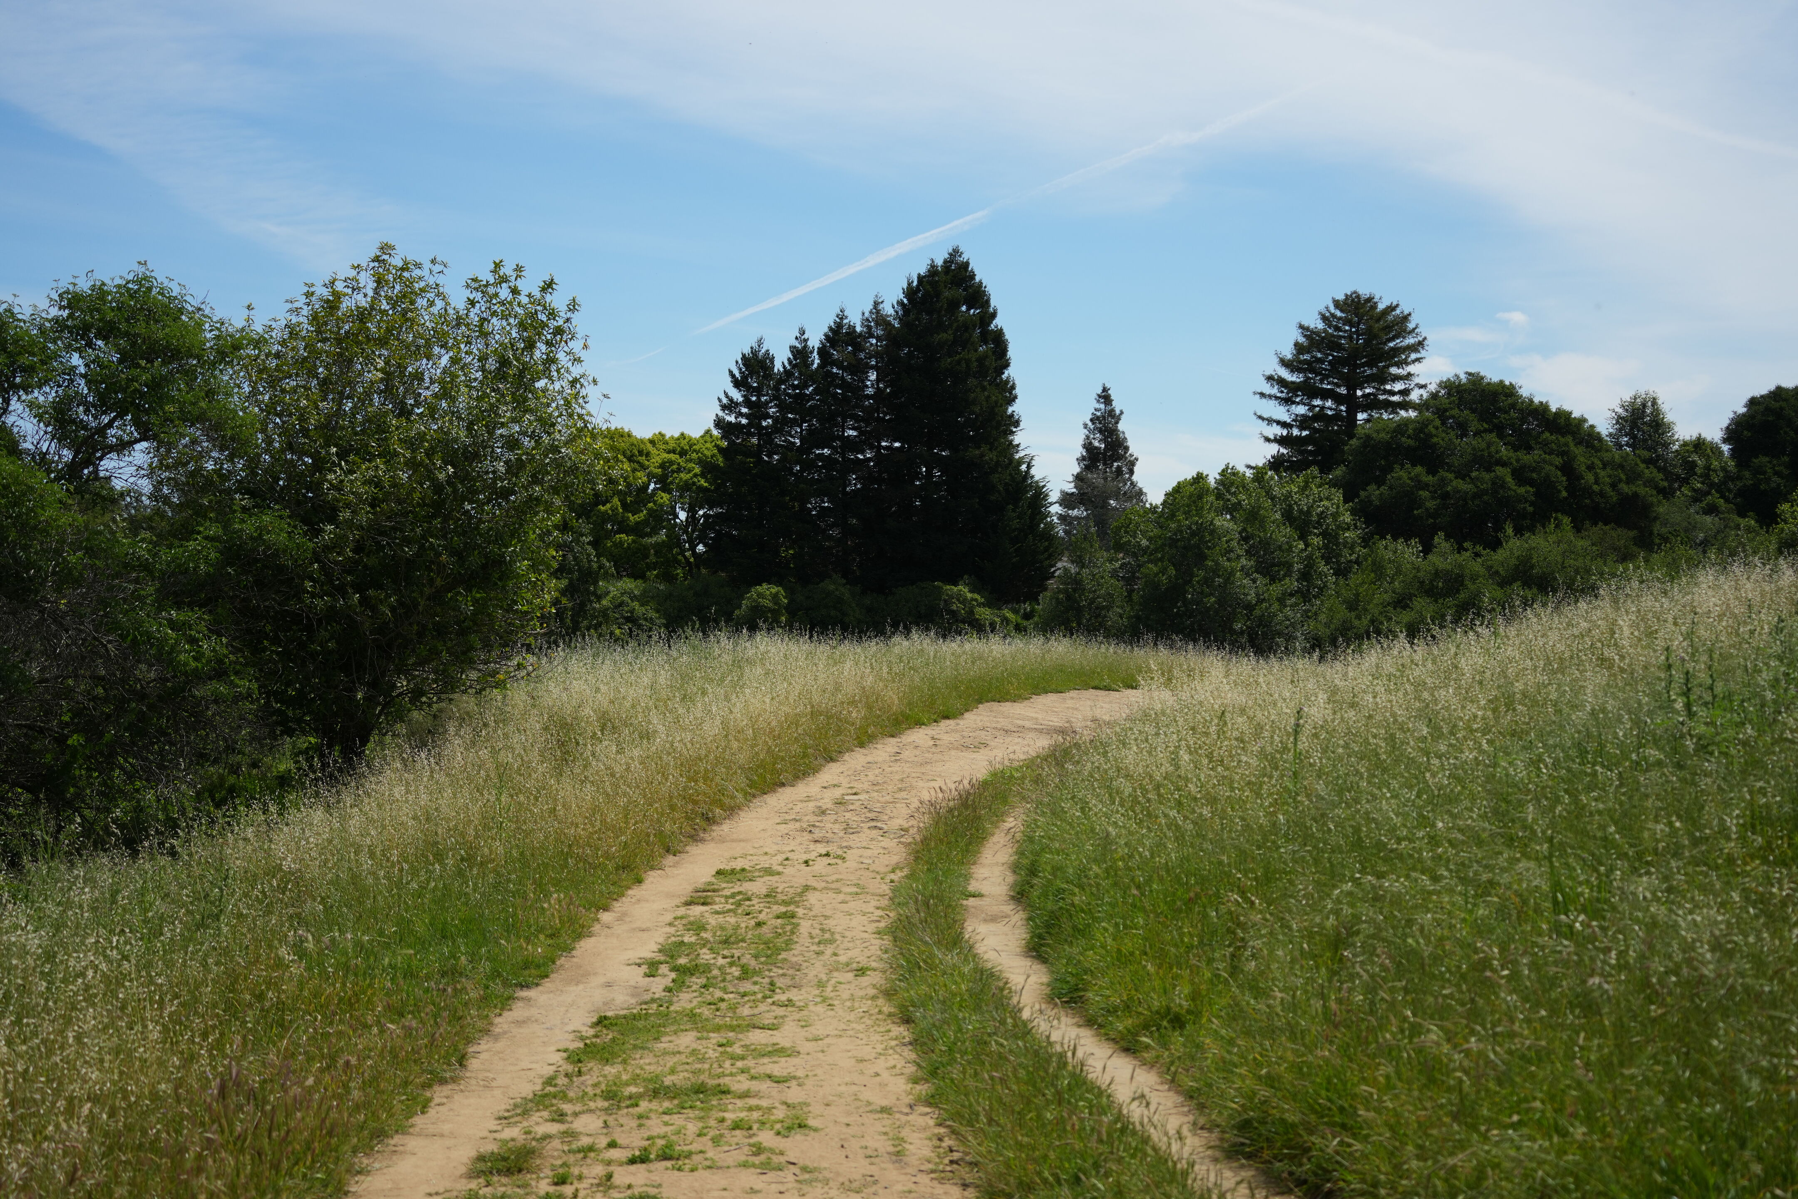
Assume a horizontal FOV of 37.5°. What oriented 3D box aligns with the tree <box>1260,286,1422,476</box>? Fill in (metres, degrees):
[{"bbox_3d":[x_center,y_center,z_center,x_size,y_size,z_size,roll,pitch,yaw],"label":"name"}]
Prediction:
[{"bbox_3d":[21.910,-8.070,130.000,8.830,14.210,8.830,0,-1,0],"label":"tree"}]

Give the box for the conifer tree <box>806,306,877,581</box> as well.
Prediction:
[{"bbox_3d":[-2.320,-5.730,108.000,3.210,12.500,3.210,0,-1,0],"label":"conifer tree"}]

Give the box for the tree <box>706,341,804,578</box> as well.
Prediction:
[{"bbox_3d":[-5.820,-5.100,108.000,4.010,11.240,4.010,0,-1,0],"label":"tree"}]

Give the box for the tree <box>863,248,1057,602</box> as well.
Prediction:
[{"bbox_3d":[2.420,-6.630,105.000,7.690,14.600,7.310,0,-1,0],"label":"tree"}]

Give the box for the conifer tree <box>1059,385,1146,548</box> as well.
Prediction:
[{"bbox_3d":[11.500,-6.130,150.000,5.100,12.100,5.100,0,-1,0],"label":"conifer tree"}]

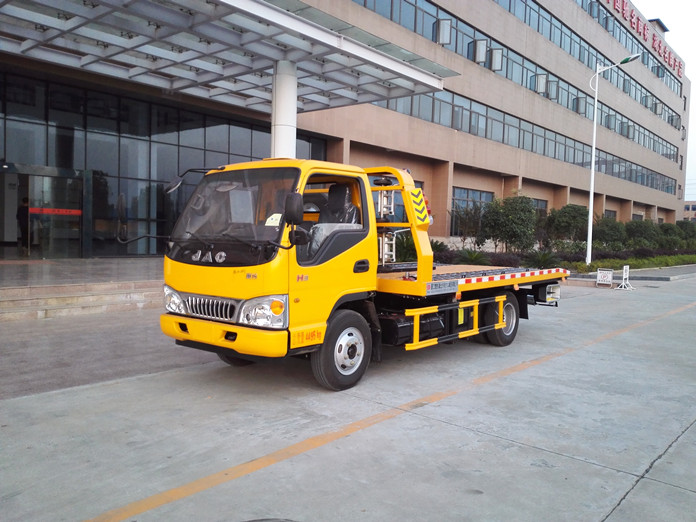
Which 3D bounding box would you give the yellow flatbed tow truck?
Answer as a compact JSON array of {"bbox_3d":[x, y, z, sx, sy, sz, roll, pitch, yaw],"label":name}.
[{"bbox_3d":[0.708,0.036,7.581,2.200,2.220,6.280,4,4,38],"label":"yellow flatbed tow truck"}]

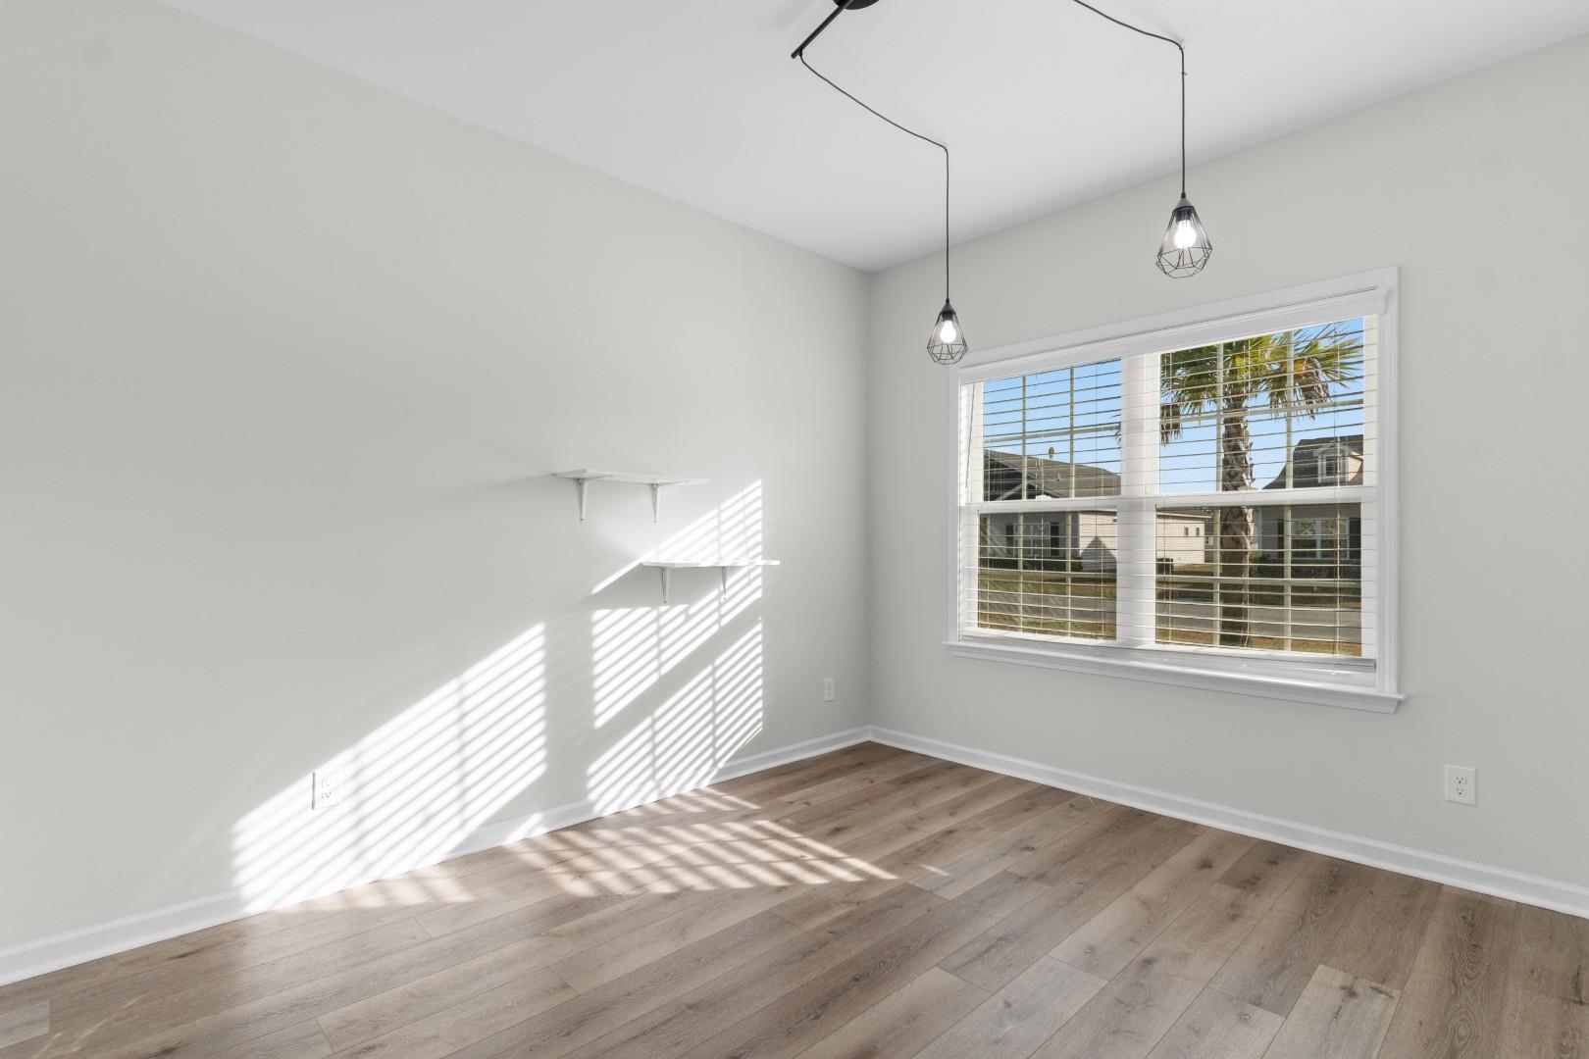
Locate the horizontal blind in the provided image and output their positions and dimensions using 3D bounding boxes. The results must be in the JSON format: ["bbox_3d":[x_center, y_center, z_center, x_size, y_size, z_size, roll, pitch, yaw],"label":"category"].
[{"bbox_3d":[1.494,-0.146,3.147,1.710,1.284,0.065,0,-1,44],"label":"horizontal blind"}]

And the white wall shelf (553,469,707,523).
[{"bbox_3d":[-0.670,-0.129,2.944,0.575,0.195,0.275,0,-1,-42],"label":"white wall shelf"}]

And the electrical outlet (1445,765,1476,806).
[{"bbox_3d":[2.242,0.863,2.377,0.079,0.123,0.008,0,-1,44],"label":"electrical outlet"}]

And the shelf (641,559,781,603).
[{"bbox_3d":[-0.375,0.242,3.212,0.575,0.187,0.275,0,-1,-42],"label":"shelf"}]

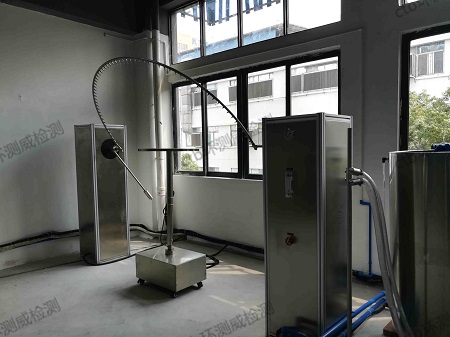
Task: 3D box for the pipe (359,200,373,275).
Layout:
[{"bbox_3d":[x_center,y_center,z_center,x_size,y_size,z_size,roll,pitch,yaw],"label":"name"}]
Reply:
[{"bbox_3d":[1.436,0.702,3.432,0.108,0.747,0.036,2,4,40],"label":"pipe"}]

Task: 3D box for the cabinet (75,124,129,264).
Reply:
[{"bbox_3d":[-1.594,0.307,4.429,0.454,1.715,0.472,2,4,42],"label":"cabinet"}]

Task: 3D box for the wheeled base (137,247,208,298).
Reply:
[{"bbox_3d":[-0.547,1.031,3.416,0.589,0.308,0.400,2,3,38],"label":"wheeled base"}]

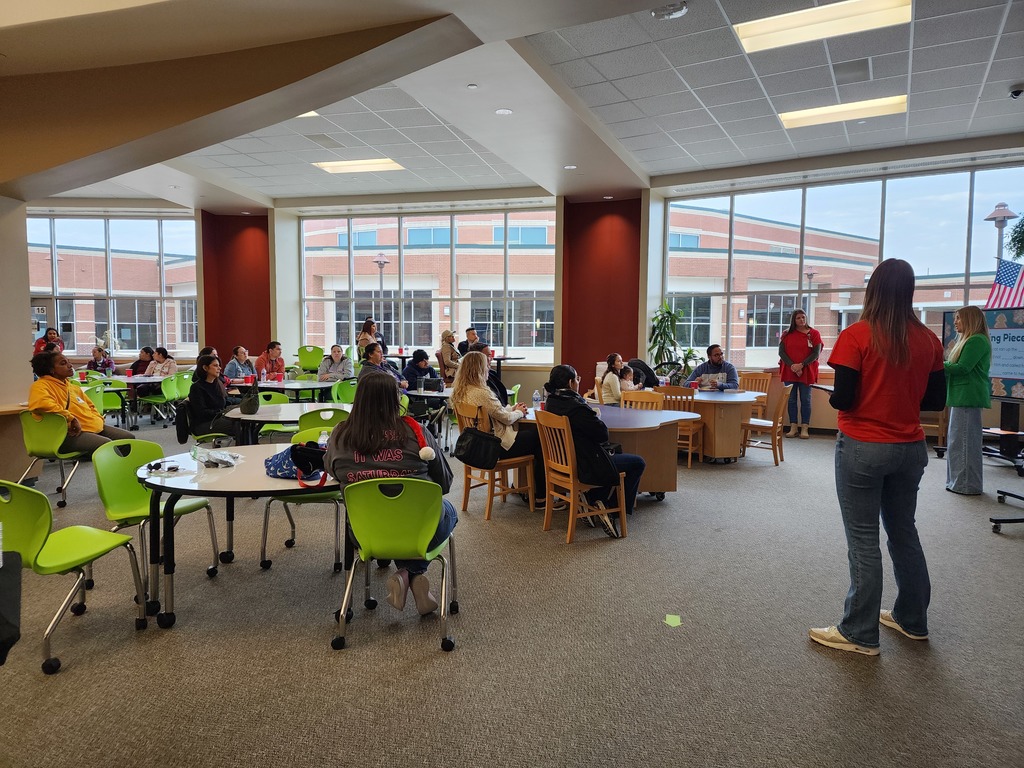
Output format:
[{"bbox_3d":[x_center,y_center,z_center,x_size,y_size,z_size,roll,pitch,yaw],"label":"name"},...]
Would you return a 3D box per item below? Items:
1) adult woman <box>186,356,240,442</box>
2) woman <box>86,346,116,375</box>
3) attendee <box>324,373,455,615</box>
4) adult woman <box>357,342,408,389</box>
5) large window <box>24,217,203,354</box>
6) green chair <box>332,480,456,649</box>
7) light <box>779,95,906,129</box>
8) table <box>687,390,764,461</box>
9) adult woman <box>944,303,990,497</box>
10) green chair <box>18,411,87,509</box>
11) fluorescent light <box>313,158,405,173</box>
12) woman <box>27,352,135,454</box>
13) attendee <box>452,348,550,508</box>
[{"bbox_3d":[-2.742,0.308,6.400,0.660,1.190,0.470,-1,4,-14],"label":"adult woman"},{"bbox_3d":[-6.470,-0.015,10.750,0.480,1.180,0.640,-1,4,-19],"label":"woman"},{"bbox_3d":[-0.547,0.543,3.291,0.582,1.216,0.674,1,4,7],"label":"attendee"},{"bbox_3d":[-1.450,0.163,7.883,0.800,1.255,0.560,2,5,23],"label":"adult woman"},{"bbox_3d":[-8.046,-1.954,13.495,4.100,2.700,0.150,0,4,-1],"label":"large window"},{"bbox_3d":[-0.507,0.767,3.125,0.520,0.750,0.530,0,4,3],"label":"green chair"},{"bbox_3d":[3.526,-2.909,7.258,1.200,0.090,0.600,3,5,29],"label":"light"},{"bbox_3d":[2.259,0.500,7.803,1.420,0.730,1.420,1,4,17],"label":"table"},{"bbox_3d":[4.091,0.132,6.072,0.400,1.660,0.480,3,5,33],"label":"adult woman"},{"bbox_3d":[-3.822,0.595,5.776,0.500,0.785,0.550,1,4,14],"label":"green chair"},{"bbox_3d":[-2.172,-3.116,9.648,1.200,0.100,0.610,1,4,13],"label":"fluorescent light"},{"bbox_3d":[-3.681,0.357,5.860,0.850,1.250,0.580,-1,4,-16],"label":"woman"},{"bbox_3d":[-0.055,0.371,5.286,0.797,1.267,0.552,-2,5,-33],"label":"attendee"}]

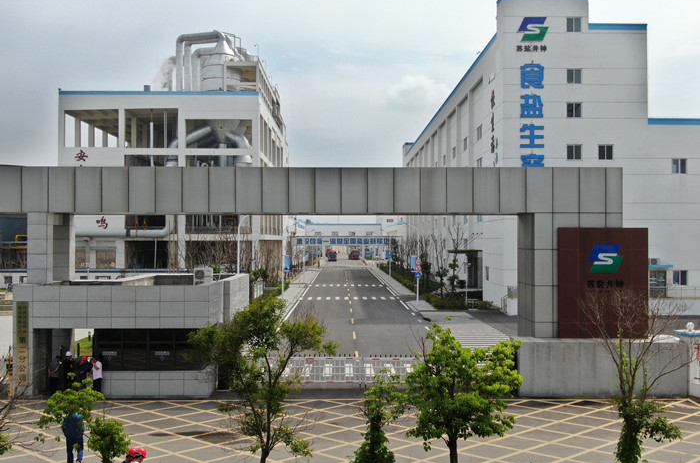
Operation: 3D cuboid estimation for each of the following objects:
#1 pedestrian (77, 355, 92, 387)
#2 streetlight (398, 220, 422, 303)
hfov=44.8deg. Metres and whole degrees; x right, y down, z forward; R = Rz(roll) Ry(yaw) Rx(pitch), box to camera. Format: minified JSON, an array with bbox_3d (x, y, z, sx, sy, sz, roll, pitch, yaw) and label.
[{"bbox_3d":[-10.682,5.869,34.300,0.450,1.710,0.500,0,-1,-27],"label":"pedestrian"},{"bbox_3d":[6.402,3.226,87.000,2.100,8.300,0.400,0,-1,-1],"label":"streetlight"}]

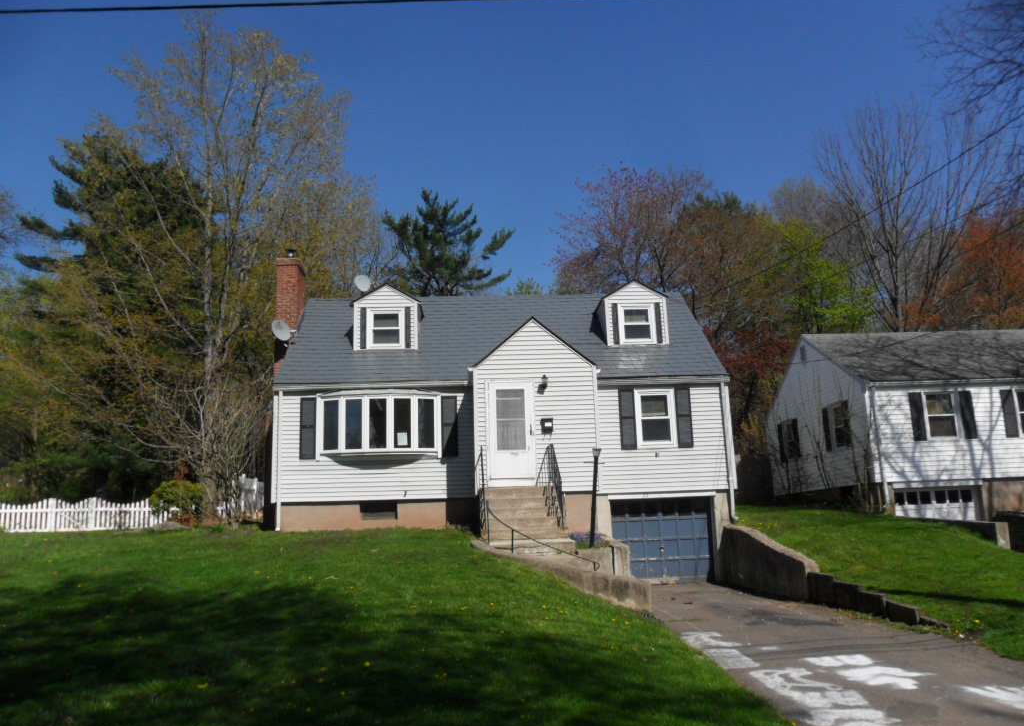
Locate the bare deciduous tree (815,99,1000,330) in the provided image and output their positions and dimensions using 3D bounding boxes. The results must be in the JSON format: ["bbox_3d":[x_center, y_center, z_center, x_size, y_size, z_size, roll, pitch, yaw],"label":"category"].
[{"bbox_3d":[17.890,-3.207,36.128,8.400,18.440,8.000,-2,-11,0],"label":"bare deciduous tree"}]

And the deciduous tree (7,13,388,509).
[{"bbox_3d":[-9.125,-3.064,23.029,10.200,15.328,9.000,-2,-11,0],"label":"deciduous tree"}]

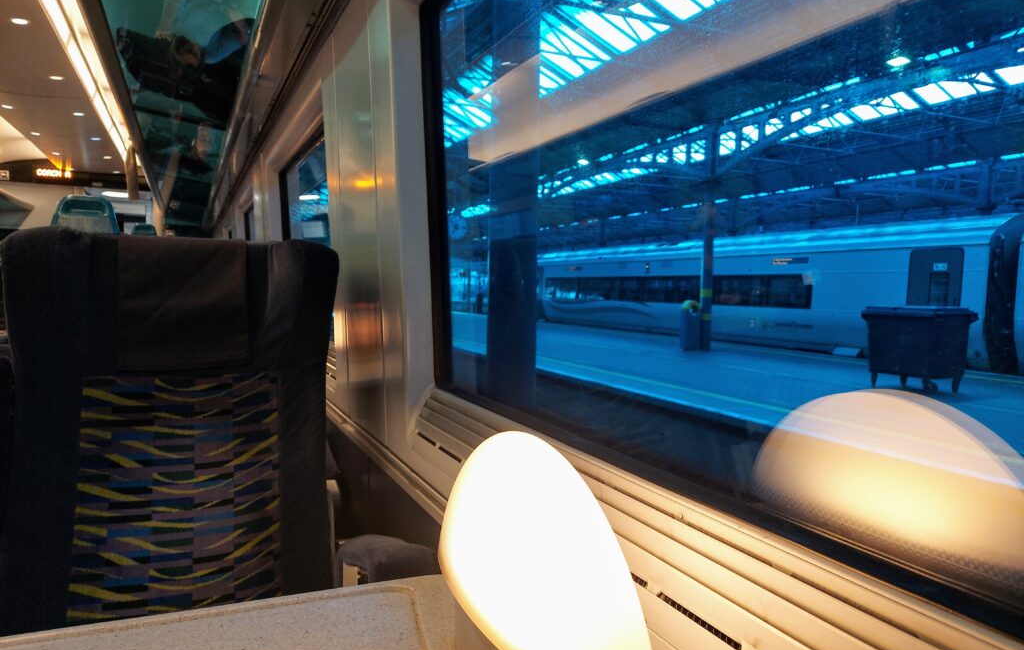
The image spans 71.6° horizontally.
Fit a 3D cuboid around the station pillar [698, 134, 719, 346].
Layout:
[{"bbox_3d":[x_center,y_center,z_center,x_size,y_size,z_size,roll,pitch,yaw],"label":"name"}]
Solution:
[{"bbox_3d":[5.342,-2.255,19.154,0.290,5.850,0.290,0,3,-24],"label":"station pillar"}]

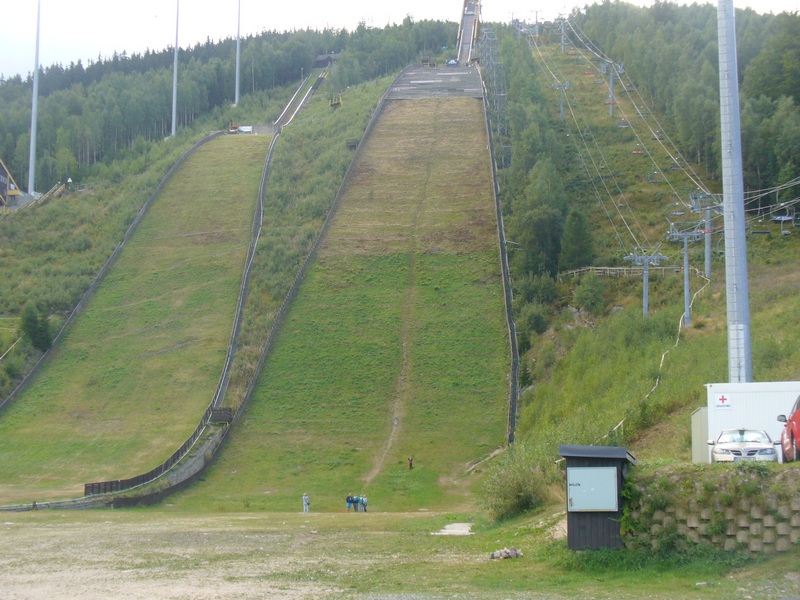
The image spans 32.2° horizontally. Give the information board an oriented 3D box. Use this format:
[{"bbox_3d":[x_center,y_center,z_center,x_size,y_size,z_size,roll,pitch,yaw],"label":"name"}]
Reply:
[{"bbox_3d":[4.132,4.059,29.738,1.060,0.940,0.080,-2,-9,13],"label":"information board"}]

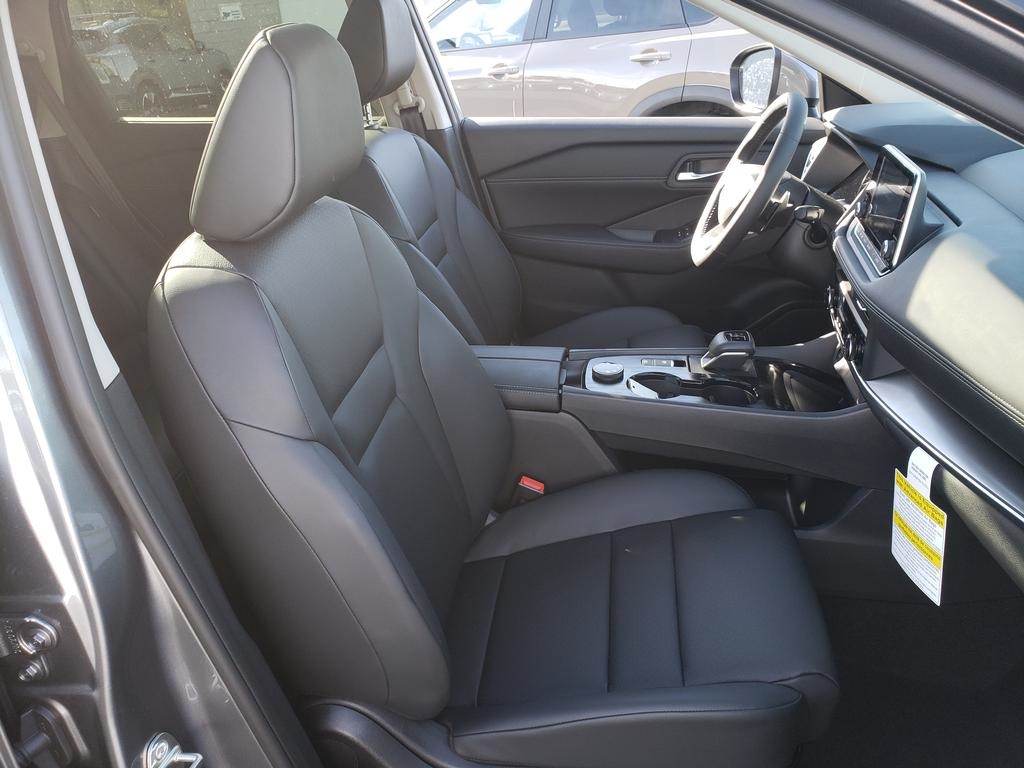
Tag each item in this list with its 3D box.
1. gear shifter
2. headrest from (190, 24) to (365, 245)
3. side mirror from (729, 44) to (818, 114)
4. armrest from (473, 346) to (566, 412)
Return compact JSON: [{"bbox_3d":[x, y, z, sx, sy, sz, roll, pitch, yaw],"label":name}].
[{"bbox_3d":[0.374,-0.054,1.342,0.083,0.060,0.055,2,27,7],"label":"gear shifter"},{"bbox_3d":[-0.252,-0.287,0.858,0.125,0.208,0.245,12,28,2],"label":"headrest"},{"bbox_3d":[0.670,-0.776,1.959,0.140,0.165,0.230,-4,27,-6],"label":"side mirror"},{"bbox_3d":[-0.051,-0.017,1.380,0.290,0.058,0.195,2,27,7],"label":"armrest"}]

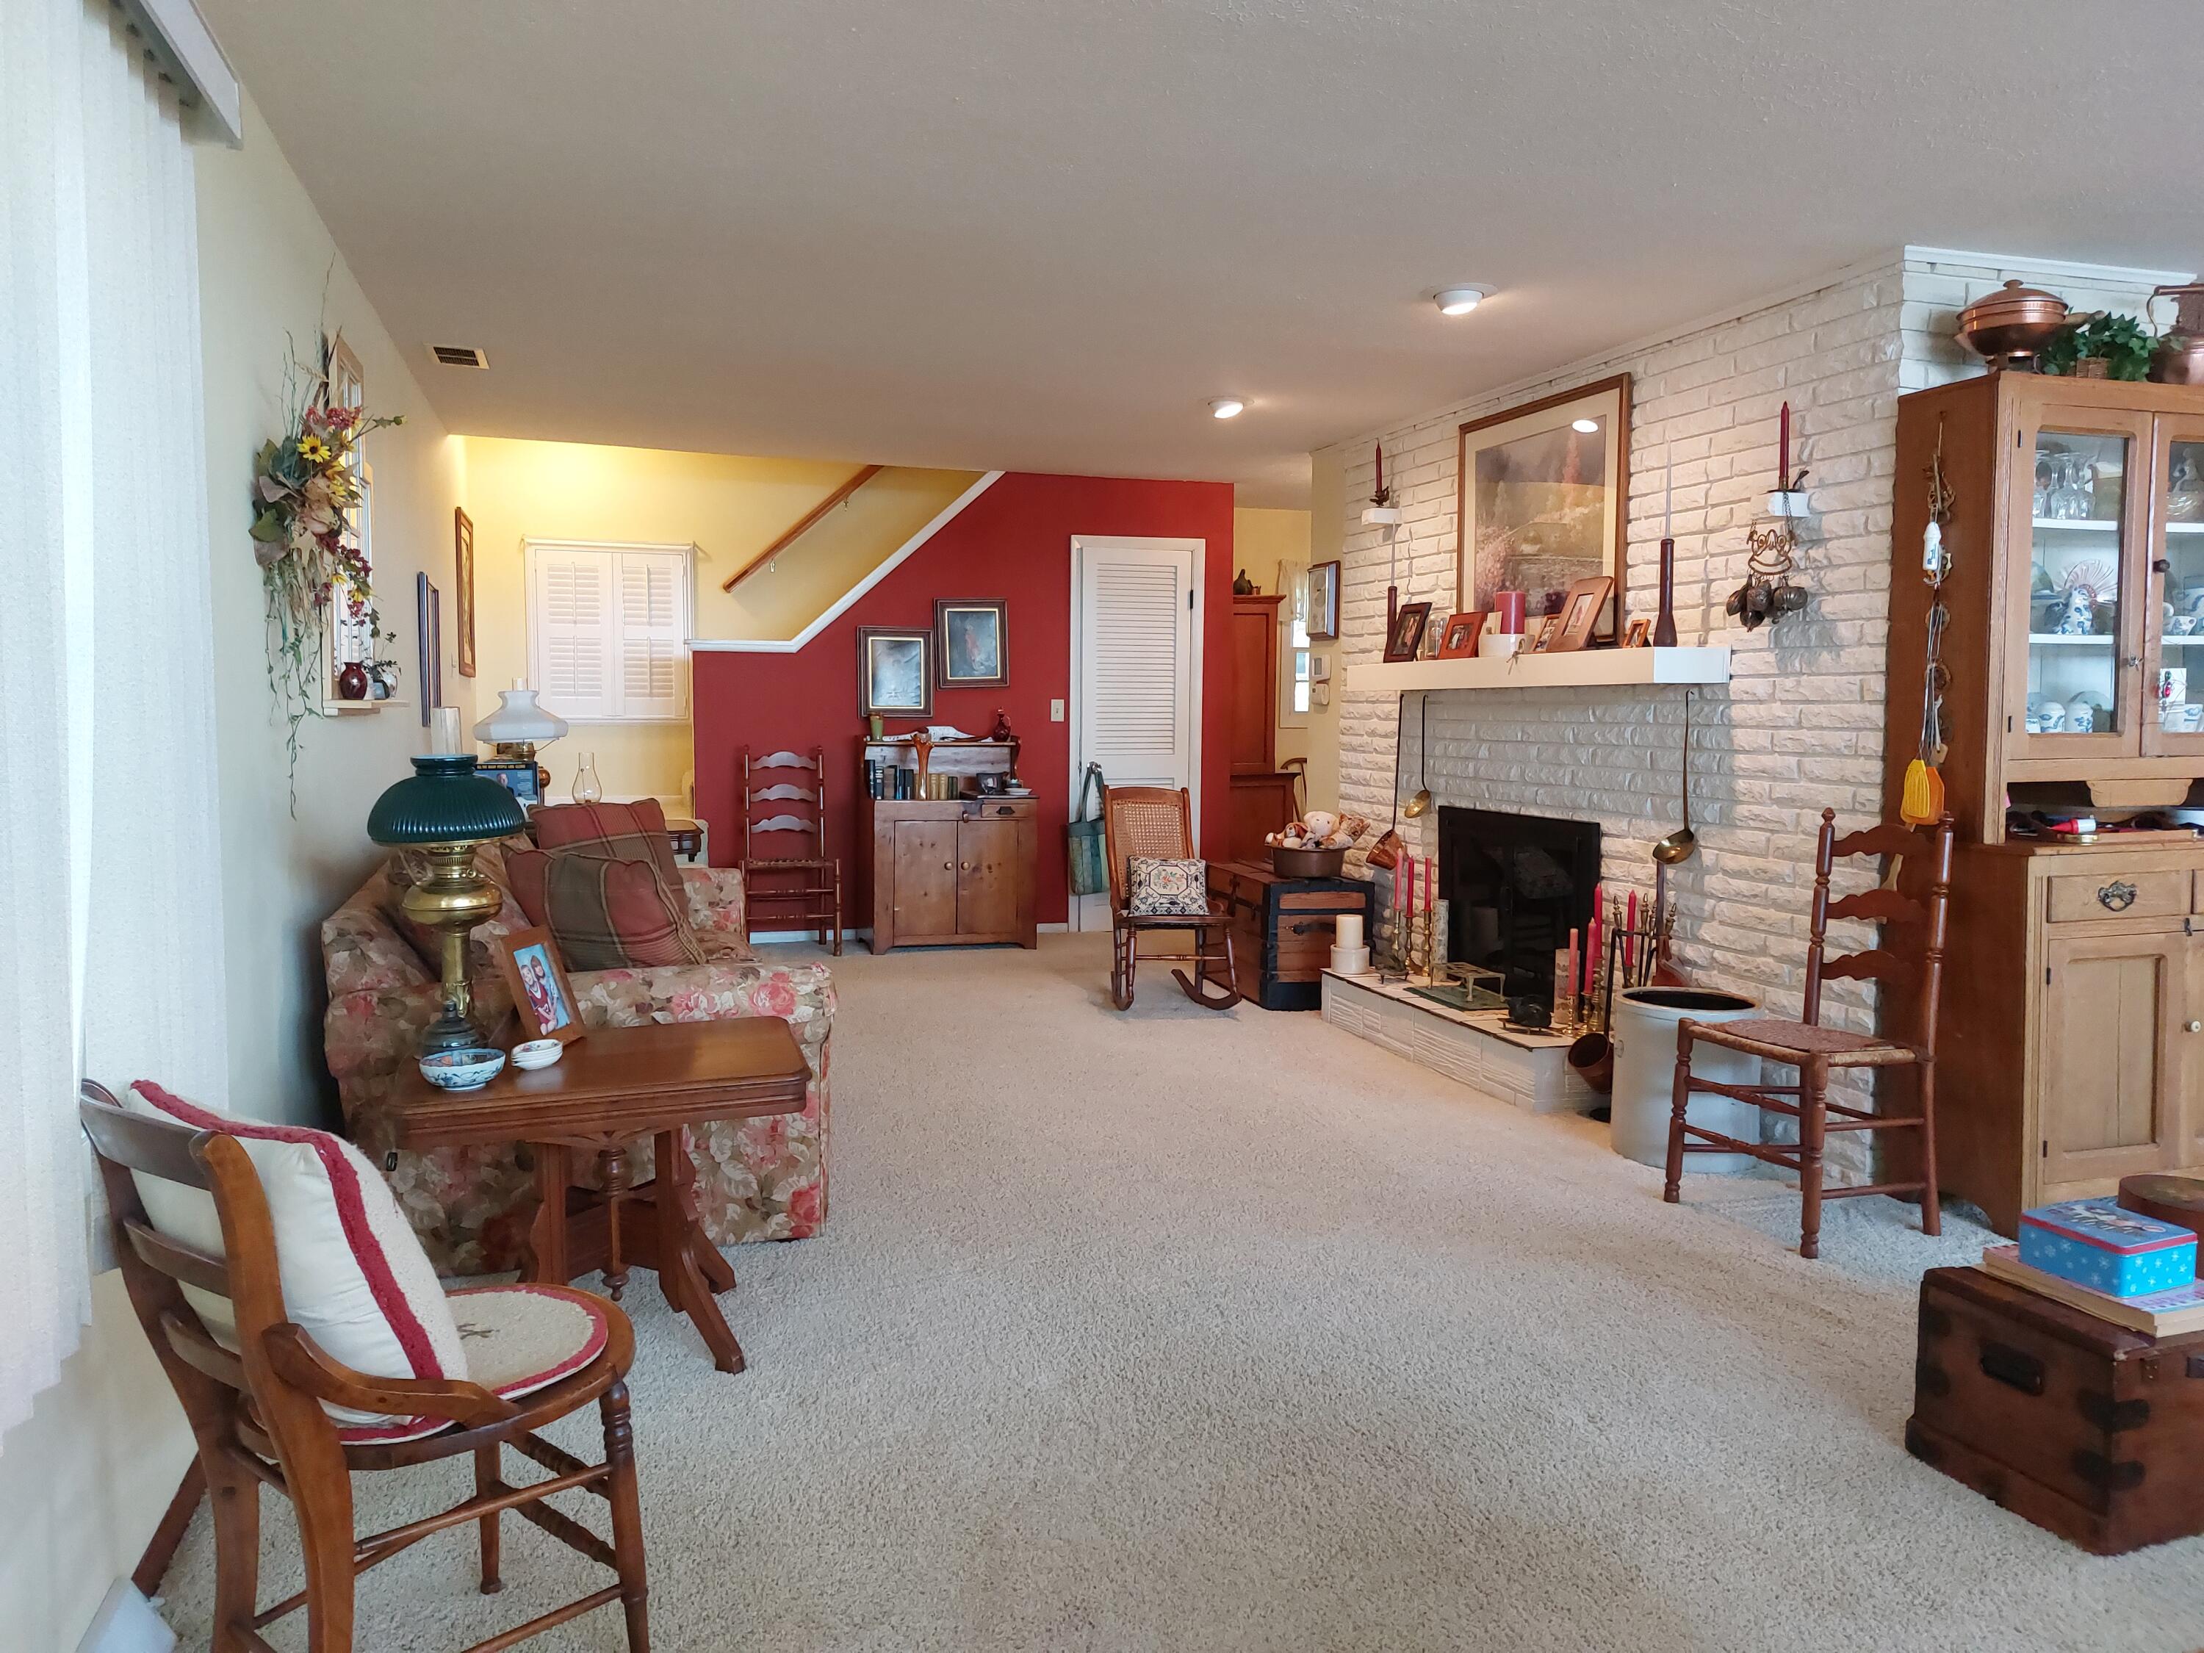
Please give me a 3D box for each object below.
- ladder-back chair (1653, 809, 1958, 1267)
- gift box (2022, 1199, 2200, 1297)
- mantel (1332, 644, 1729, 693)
[{"bbox_3d":[1.694,0.454,3.632,0.462,0.984,0.452,-2,5,-21],"label":"ladder-back chair"},{"bbox_3d":[1.603,0.673,2.433,0.179,0.069,0.167,-2,5,-22],"label":"gift box"},{"bbox_3d":[1.370,-0.520,5.189,0.251,0.105,1.857,-1,5,-18],"label":"mantel"}]

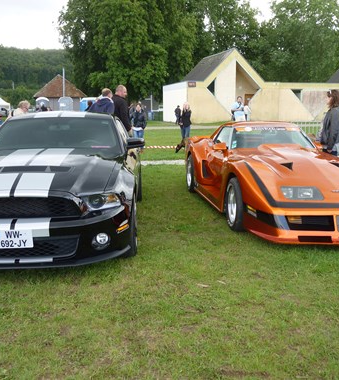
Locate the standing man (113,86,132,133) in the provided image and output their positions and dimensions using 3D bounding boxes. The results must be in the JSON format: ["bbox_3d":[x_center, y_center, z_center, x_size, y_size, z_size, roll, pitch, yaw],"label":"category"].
[{"bbox_3d":[-0.893,-1.011,8.663,0.550,1.830,0.420,10,14,40],"label":"standing man"}]

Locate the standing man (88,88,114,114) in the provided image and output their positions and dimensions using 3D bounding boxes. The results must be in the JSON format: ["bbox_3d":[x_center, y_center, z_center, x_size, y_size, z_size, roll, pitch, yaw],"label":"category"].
[{"bbox_3d":[-1.315,-1.051,8.962,0.550,1.790,0.400,4,11,17],"label":"standing man"}]

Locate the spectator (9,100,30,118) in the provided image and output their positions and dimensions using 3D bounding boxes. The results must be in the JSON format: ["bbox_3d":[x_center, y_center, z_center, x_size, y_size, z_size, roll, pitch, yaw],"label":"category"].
[{"bbox_3d":[-3.012,-1.011,9.176,0.400,1.600,0.500,7,12,30],"label":"spectator"}]

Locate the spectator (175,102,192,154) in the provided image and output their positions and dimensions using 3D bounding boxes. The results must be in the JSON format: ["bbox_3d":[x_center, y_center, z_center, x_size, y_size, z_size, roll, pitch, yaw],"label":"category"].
[{"bbox_3d":[0.475,-2.002,14.580,0.480,1.630,0.500,0,11,-3],"label":"spectator"}]

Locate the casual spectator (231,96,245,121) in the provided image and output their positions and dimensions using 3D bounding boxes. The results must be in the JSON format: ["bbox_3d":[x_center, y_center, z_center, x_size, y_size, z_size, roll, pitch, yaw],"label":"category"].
[{"bbox_3d":[2.239,-2.150,15.057,0.550,1.780,0.420,0,11,-6],"label":"casual spectator"}]

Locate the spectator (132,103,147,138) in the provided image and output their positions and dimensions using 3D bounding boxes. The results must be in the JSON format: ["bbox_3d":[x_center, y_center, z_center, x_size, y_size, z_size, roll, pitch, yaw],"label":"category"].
[{"bbox_3d":[-0.982,-2.076,14.874,0.480,1.640,0.320,1,11,0],"label":"spectator"}]

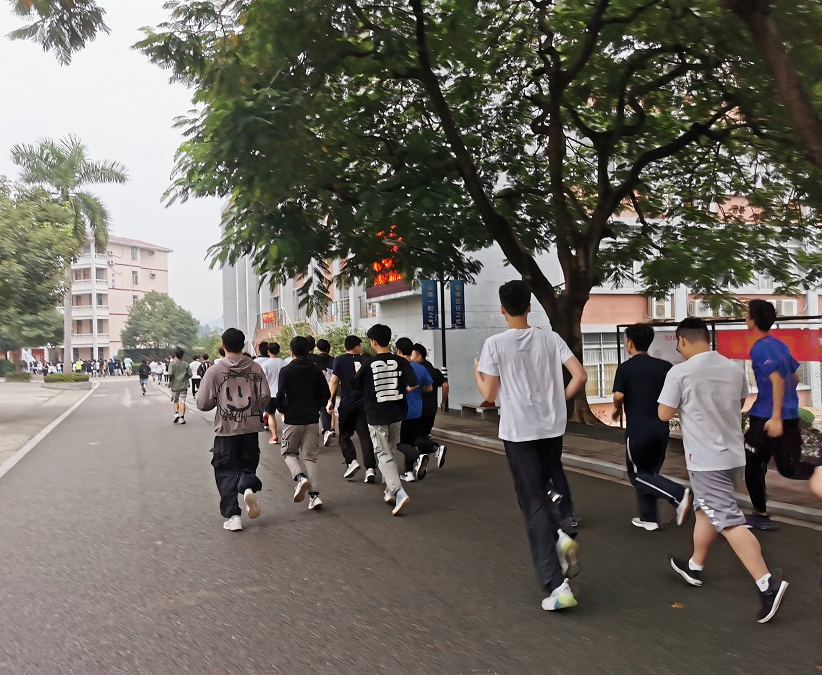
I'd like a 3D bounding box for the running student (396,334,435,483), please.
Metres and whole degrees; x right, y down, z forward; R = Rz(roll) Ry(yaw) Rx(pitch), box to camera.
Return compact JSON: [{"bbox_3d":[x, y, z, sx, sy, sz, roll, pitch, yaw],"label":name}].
[{"bbox_3d":[0.040,0.812,8.050,0.520,1.660,0.780,-1,-2,-22],"label":"running student"}]

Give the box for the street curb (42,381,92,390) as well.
[{"bbox_3d":[-20.581,2.898,42.000,2.900,0.360,2.600,-1,-2,-22],"label":"street curb"}]

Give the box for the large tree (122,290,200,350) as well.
[{"bbox_3d":[-28.547,-0.561,80.000,8.800,9.700,8.800,-1,-2,-22],"label":"large tree"}]

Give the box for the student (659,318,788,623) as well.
[{"bbox_3d":[1.723,0.684,3.920,0.540,1.610,0.850,-1,-2,-16],"label":"student"}]

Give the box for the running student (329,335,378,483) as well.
[{"bbox_3d":[-0.679,0.818,8.150,0.560,1.690,0.650,-1,-2,-16],"label":"running student"}]

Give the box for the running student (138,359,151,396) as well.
[{"bbox_3d":[-11.655,1.696,30.700,0.550,1.700,0.600,-1,-2,-18],"label":"running student"}]

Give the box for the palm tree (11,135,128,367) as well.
[{"bbox_3d":[-20.675,-4.612,42.500,6.800,15.200,6.800,-1,-2,-22],"label":"palm tree"}]

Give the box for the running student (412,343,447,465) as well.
[{"bbox_3d":[0.223,0.844,8.700,0.520,1.620,0.780,-1,-2,-20],"label":"running student"}]

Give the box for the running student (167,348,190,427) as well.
[{"bbox_3d":[-5.299,1.131,16.000,0.520,1.720,0.550,-1,-2,-20],"label":"running student"}]

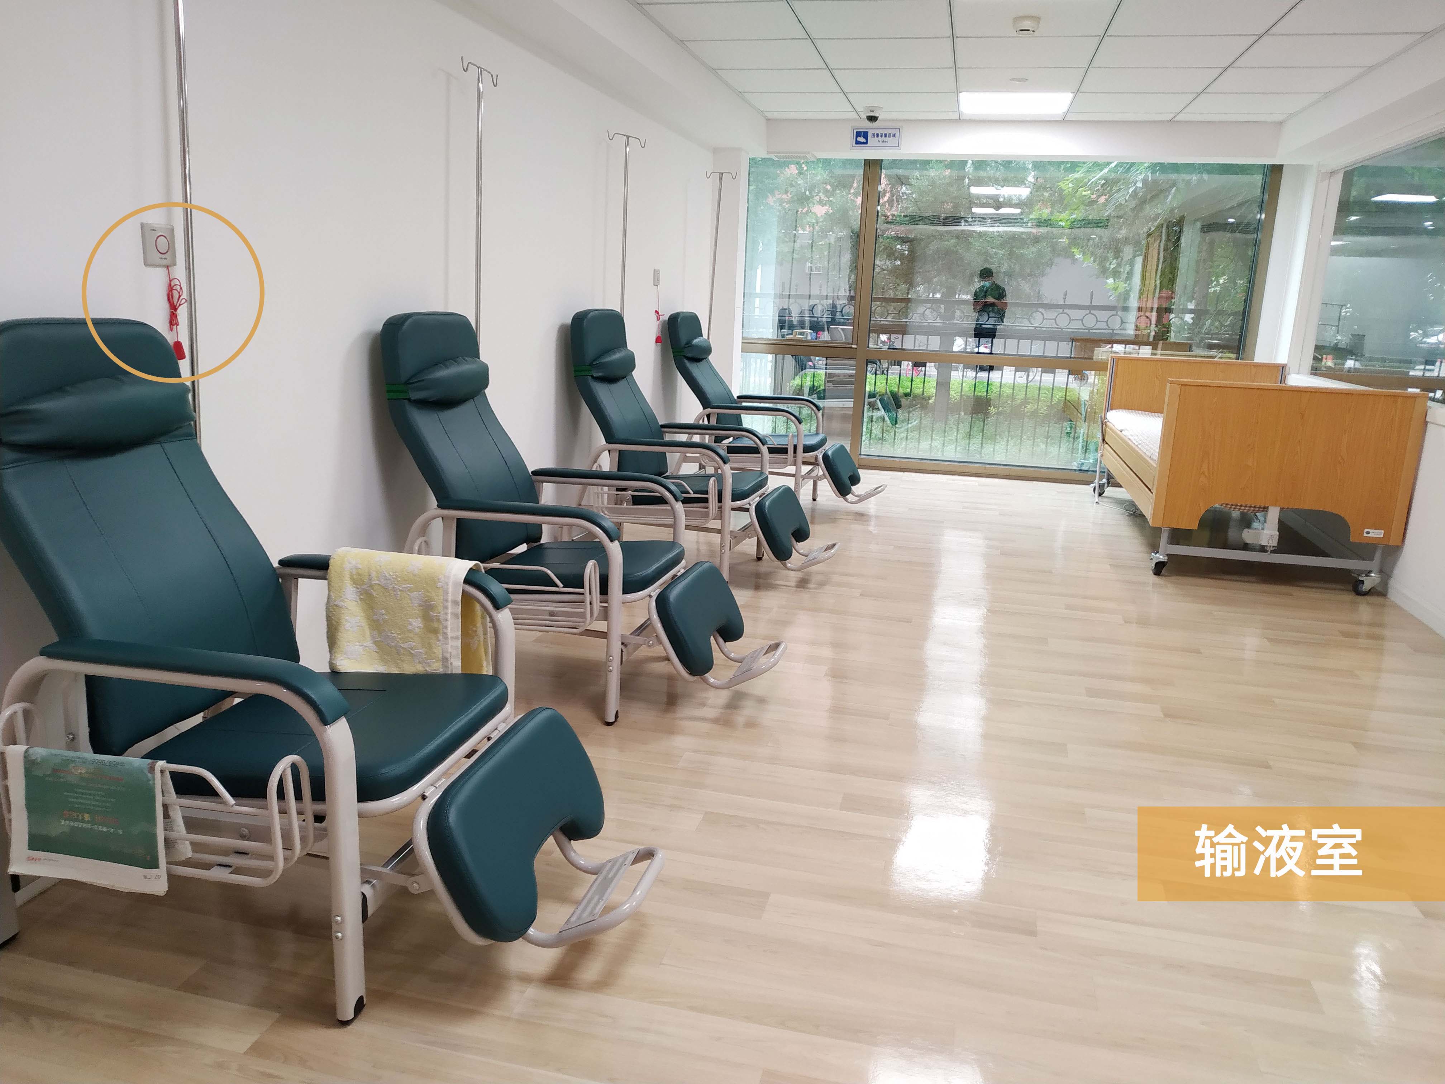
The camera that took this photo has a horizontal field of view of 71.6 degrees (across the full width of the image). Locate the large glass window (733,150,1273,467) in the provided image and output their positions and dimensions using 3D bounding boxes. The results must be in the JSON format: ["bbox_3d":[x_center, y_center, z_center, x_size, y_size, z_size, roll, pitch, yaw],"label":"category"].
[{"bbox_3d":[1.815,-1.518,6.991,3.465,2.142,0.100,6,14,13],"label":"large glass window"}]

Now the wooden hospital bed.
[{"bbox_3d":[2.751,-0.472,5.487,1.066,0.916,2.104,6,14,13],"label":"wooden hospital bed"}]

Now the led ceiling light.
[{"bbox_3d":[1.692,-2.542,5.811,0.600,0.030,0.600,6,14,13],"label":"led ceiling light"}]

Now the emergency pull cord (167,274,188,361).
[{"bbox_3d":[-1.174,-0.484,2.157,0.030,0.185,0.055,6,14,13],"label":"emergency pull cord"}]

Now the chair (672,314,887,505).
[{"bbox_3d":[0.315,-0.734,5.721,1.171,1.095,0.710,6,14,13],"label":"chair"}]

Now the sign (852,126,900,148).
[{"bbox_3d":[0.999,-2.634,6.532,0.317,0.140,0.010,6,14,13],"label":"sign"}]

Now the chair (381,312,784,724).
[{"bbox_3d":[-0.361,-0.099,3.020,1.171,1.095,0.710,6,14,13],"label":"chair"}]

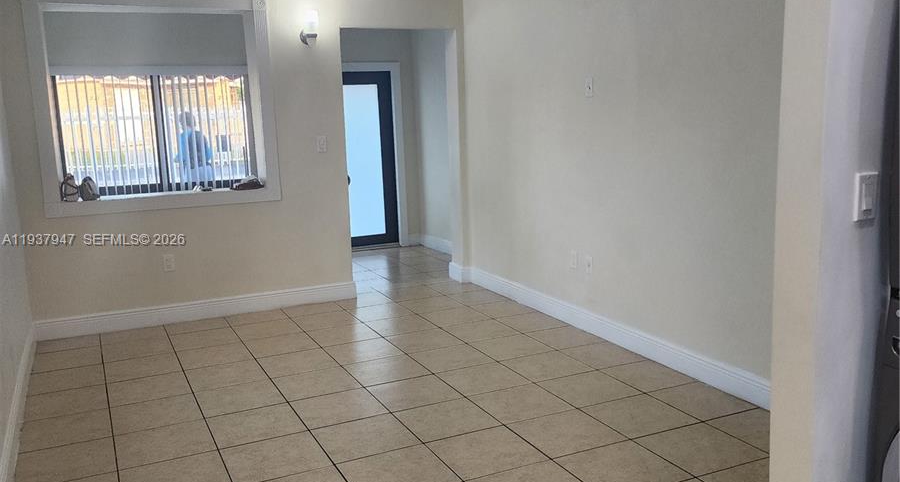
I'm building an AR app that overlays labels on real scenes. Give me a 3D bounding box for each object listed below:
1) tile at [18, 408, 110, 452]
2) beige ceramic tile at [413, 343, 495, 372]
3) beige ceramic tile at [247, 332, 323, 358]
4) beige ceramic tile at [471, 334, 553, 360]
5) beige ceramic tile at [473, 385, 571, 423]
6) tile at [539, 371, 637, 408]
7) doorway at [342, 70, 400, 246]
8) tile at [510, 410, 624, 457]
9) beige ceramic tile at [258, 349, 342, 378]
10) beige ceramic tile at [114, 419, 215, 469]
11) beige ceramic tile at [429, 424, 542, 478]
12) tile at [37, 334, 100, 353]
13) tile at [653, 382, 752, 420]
[{"bbox_3d":[-1.916,0.951,3.998,0.411,0.010,0.420,-7,11,-24],"label":"tile"},{"bbox_3d":[0.006,0.688,4.639,0.401,0.010,0.401,-7,11,-24],"label":"beige ceramic tile"},{"bbox_3d":[-1.079,0.672,5.086,0.406,0.010,0.406,-7,11,-24],"label":"beige ceramic tile"},{"bbox_3d":[0.372,0.643,4.785,0.393,0.010,0.390,-7,11,-24],"label":"beige ceramic tile"},{"bbox_3d":[0.354,0.803,3.929,0.403,0.010,0.398,-7,11,-24],"label":"beige ceramic tile"},{"bbox_3d":[0.722,0.764,4.121,0.406,0.010,0.406,-7,11,-24],"label":"tile"},{"bbox_3d":[-1.000,-0.846,8.561,0.870,1.909,0.100,-7,11,-24],"label":"doorway"},{"bbox_3d":[0.525,0.860,3.568,0.403,0.010,0.398,-7,11,-24],"label":"tile"},{"bbox_3d":[-0.934,0.746,4.846,0.417,0.010,0.414,-7,11,-24],"label":"beige ceramic tile"},{"bbox_3d":[-1.355,0.964,3.790,0.420,0.010,0.420,-7,11,-24],"label":"beige ceramic tile"},{"bbox_3d":[0.159,0.936,3.521,0.417,0.010,0.414,-7,11,-24],"label":"beige ceramic tile"},{"bbox_3d":[-2.487,0.679,5.204,0.388,0.010,0.322,-7,11,-24],"label":"tile"},{"bbox_3d":[1.230,0.771,3.872,0.352,0.010,0.401,-7,11,-24],"label":"tile"}]

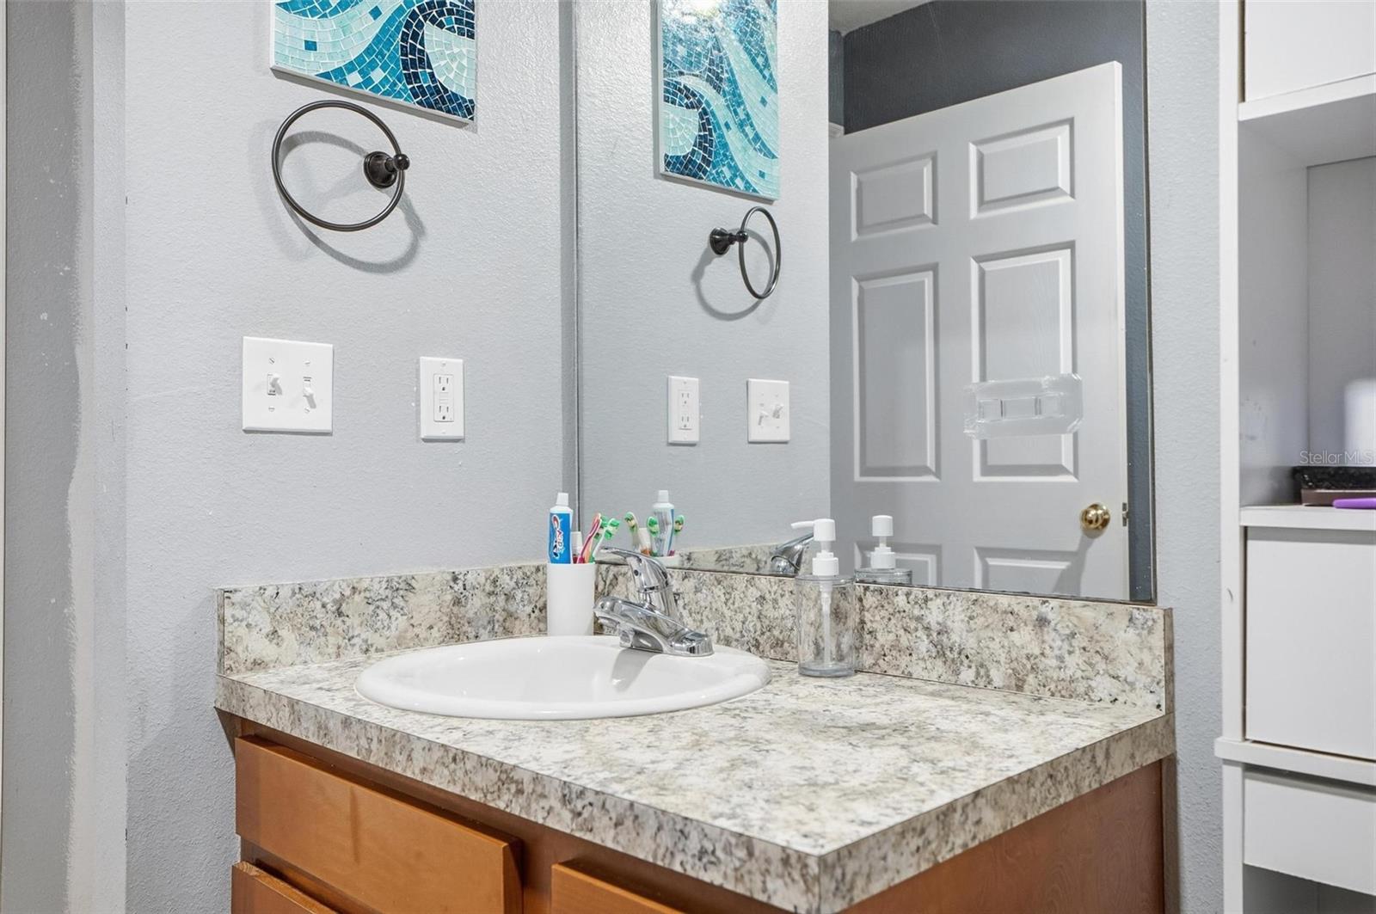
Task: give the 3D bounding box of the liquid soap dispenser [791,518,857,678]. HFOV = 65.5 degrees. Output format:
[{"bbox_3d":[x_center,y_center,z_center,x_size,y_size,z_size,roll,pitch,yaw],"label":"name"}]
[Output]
[{"bbox_3d":[0.160,0.164,1.254,0.074,0.180,0.069,0,-1,-11],"label":"liquid soap dispenser"}]

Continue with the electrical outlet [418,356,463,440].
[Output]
[{"bbox_3d":[-0.343,-0.081,1.495,0.009,0.115,0.071,-2,-2,45],"label":"electrical outlet"}]

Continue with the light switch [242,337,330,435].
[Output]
[{"bbox_3d":[-0.496,-0.089,1.333,0.018,0.116,0.116,-2,-2,45],"label":"light switch"}]

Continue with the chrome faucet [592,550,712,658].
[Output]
[{"bbox_3d":[-0.059,0.179,1.335,0.152,0.134,0.154,-2,-2,45],"label":"chrome faucet"}]

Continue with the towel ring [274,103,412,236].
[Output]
[{"bbox_3d":[-0.440,-0.370,1.365,0.065,0.166,0.167,-2,-2,45],"label":"towel ring"}]

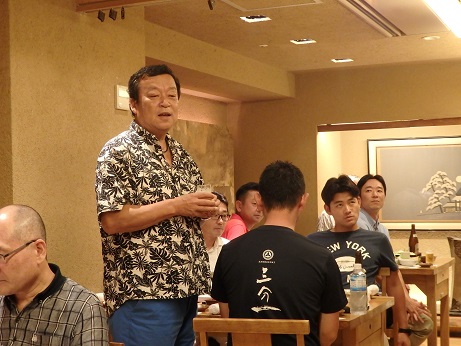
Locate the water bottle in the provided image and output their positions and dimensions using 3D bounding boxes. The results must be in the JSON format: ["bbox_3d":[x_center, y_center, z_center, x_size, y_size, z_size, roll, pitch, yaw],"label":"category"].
[{"bbox_3d":[0.537,0.487,3.350,0.068,0.208,0.068,-1,-1,0],"label":"water bottle"}]

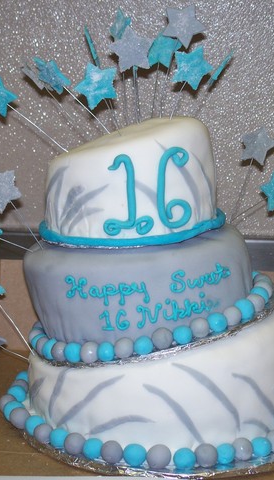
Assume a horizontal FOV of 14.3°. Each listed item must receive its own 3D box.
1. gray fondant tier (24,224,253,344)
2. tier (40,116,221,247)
[{"bbox_3d":[0.002,0.031,1.033,0.212,0.086,0.212,-8,12,-5],"label":"gray fondant tier"},{"bbox_3d":[-0.005,-0.057,1.012,0.167,0.092,0.167,-5,12,-10],"label":"tier"}]

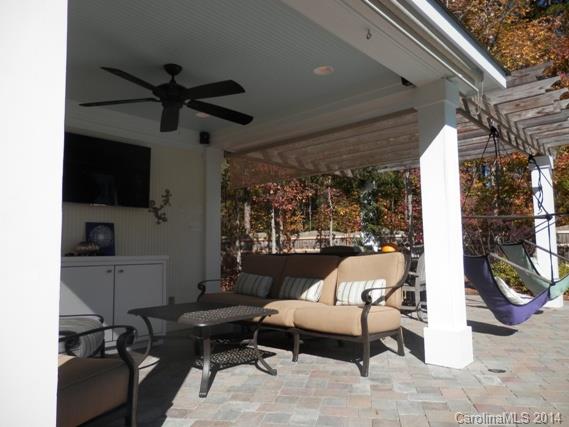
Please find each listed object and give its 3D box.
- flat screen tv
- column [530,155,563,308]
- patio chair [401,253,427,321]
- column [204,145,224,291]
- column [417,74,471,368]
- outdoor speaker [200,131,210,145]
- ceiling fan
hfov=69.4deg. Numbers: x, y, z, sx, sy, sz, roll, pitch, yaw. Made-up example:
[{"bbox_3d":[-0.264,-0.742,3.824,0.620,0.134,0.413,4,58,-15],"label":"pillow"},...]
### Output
[{"bbox_3d":[-1.900,-0.421,4.181,0.081,0.682,1.182,-5,-6,41],"label":"flat screen tv"},{"bbox_3d":[4.065,0.296,6.381,0.298,2.262,0.298,-5,-6,41],"label":"column"},{"bbox_3d":[1.882,0.920,5.697,0.620,0.980,0.650,1,-5,-27],"label":"patio chair"},{"bbox_3d":[-0.956,0.289,5.504,0.253,2.293,0.253,-5,-6,41],"label":"column"},{"bbox_3d":[1.372,0.078,3.553,0.298,2.353,0.298,-5,-6,41],"label":"column"},{"bbox_3d":[-1.009,-0.971,5.250,0.121,0.177,0.131,-1,-4,-3],"label":"outdoor speaker"},{"bbox_3d":[-0.905,-1.013,3.316,1.464,0.381,1.434,-1,-4,-3],"label":"ceiling fan"}]

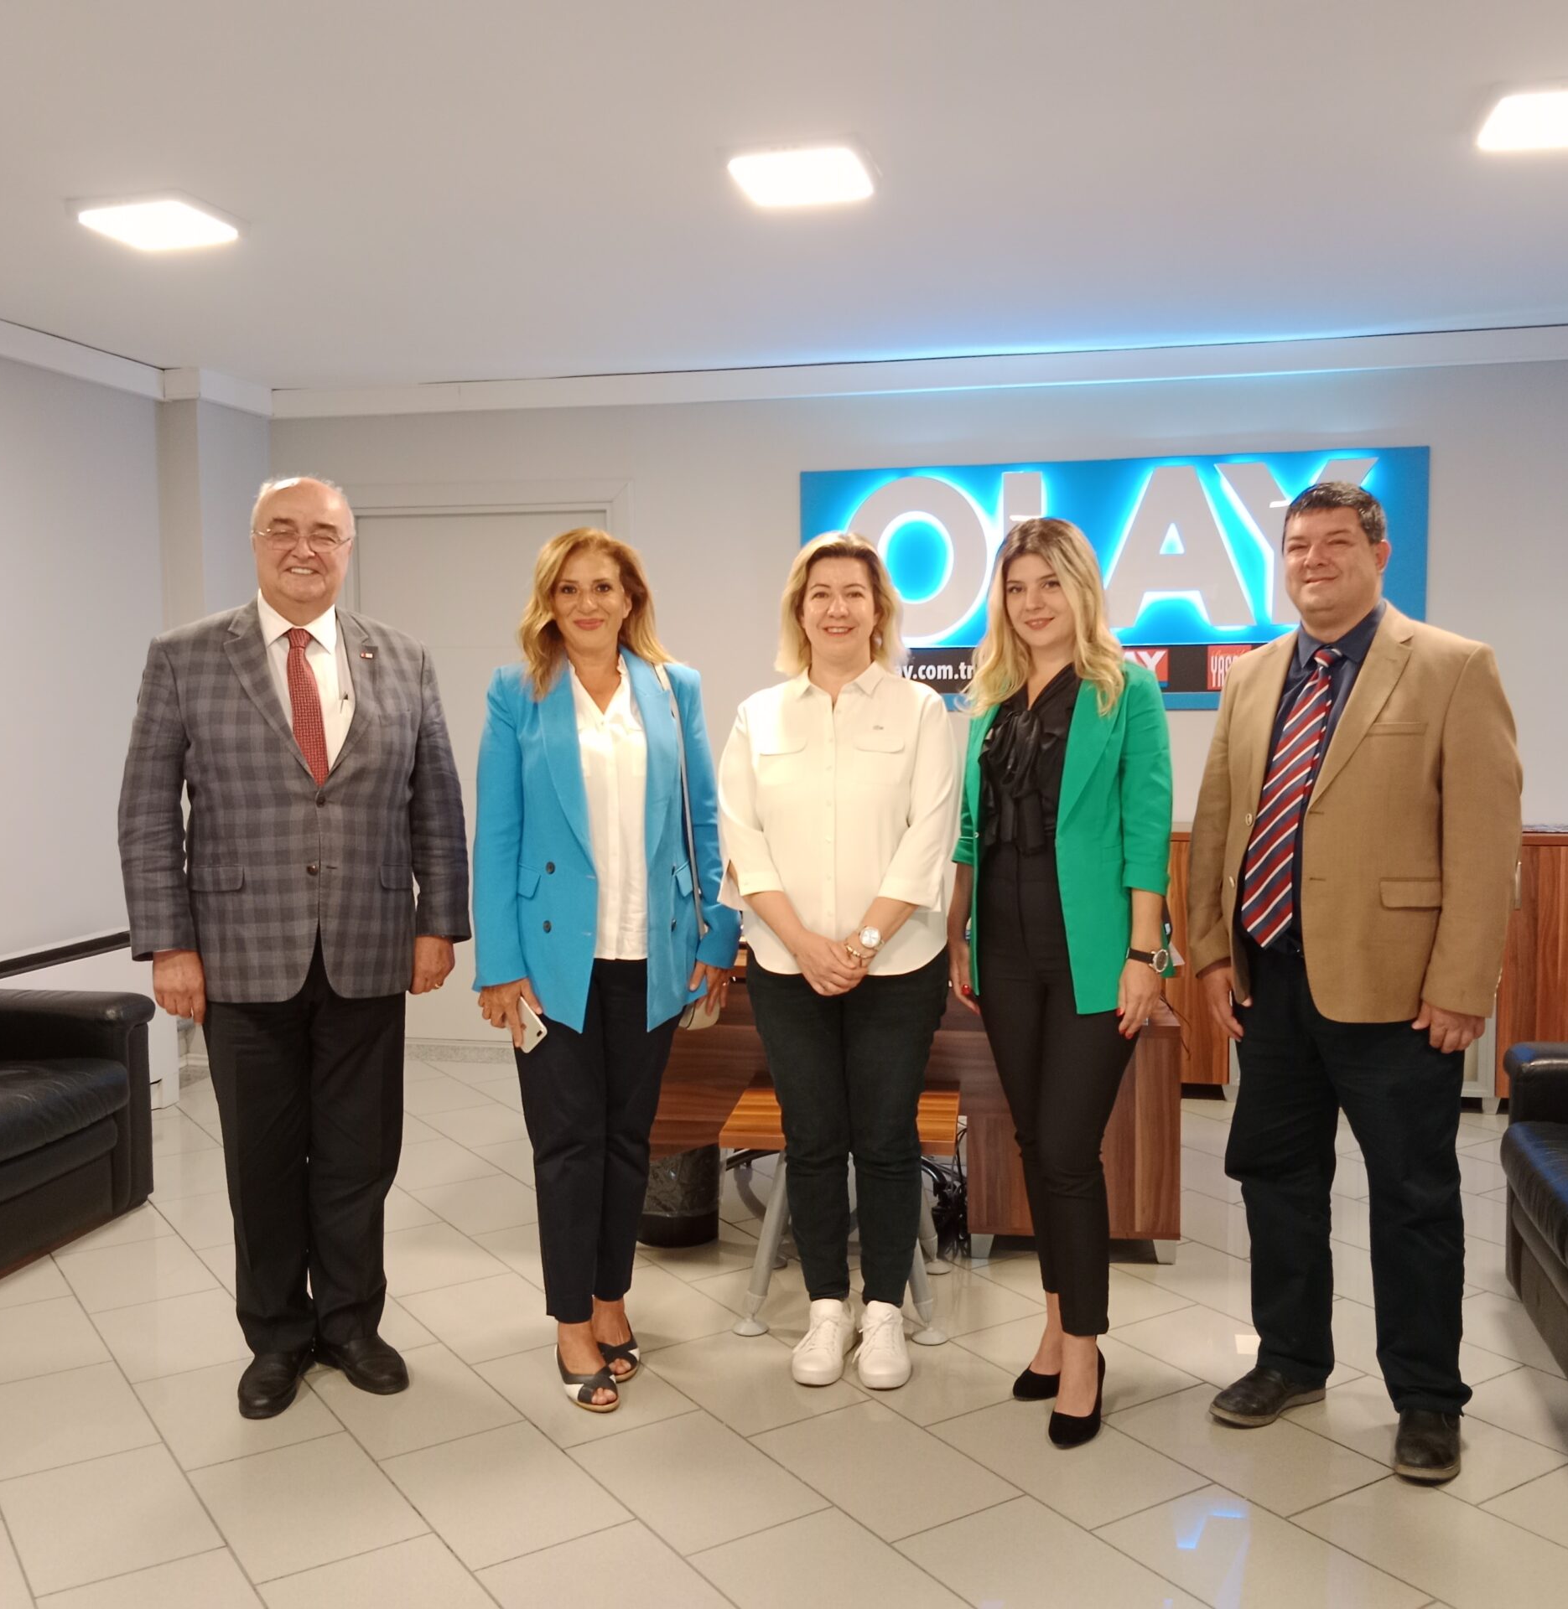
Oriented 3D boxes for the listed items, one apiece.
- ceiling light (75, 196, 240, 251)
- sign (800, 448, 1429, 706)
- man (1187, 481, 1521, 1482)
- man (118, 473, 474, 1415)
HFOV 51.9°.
[{"bbox_3d":[-1.559,-1.462,4.016,0.350,0.040,0.350,1,4,14],"label":"ceiling light"},{"bbox_3d":[1.107,-0.769,5.657,2.149,0.870,0.100,1,4,14],"label":"sign"},{"bbox_3d":[1.048,0.296,2.964,0.580,1.757,0.380,3,5,35],"label":"man"},{"bbox_3d":[-0.974,0.260,3.200,0.630,1.800,0.390,-1,4,-18],"label":"man"}]

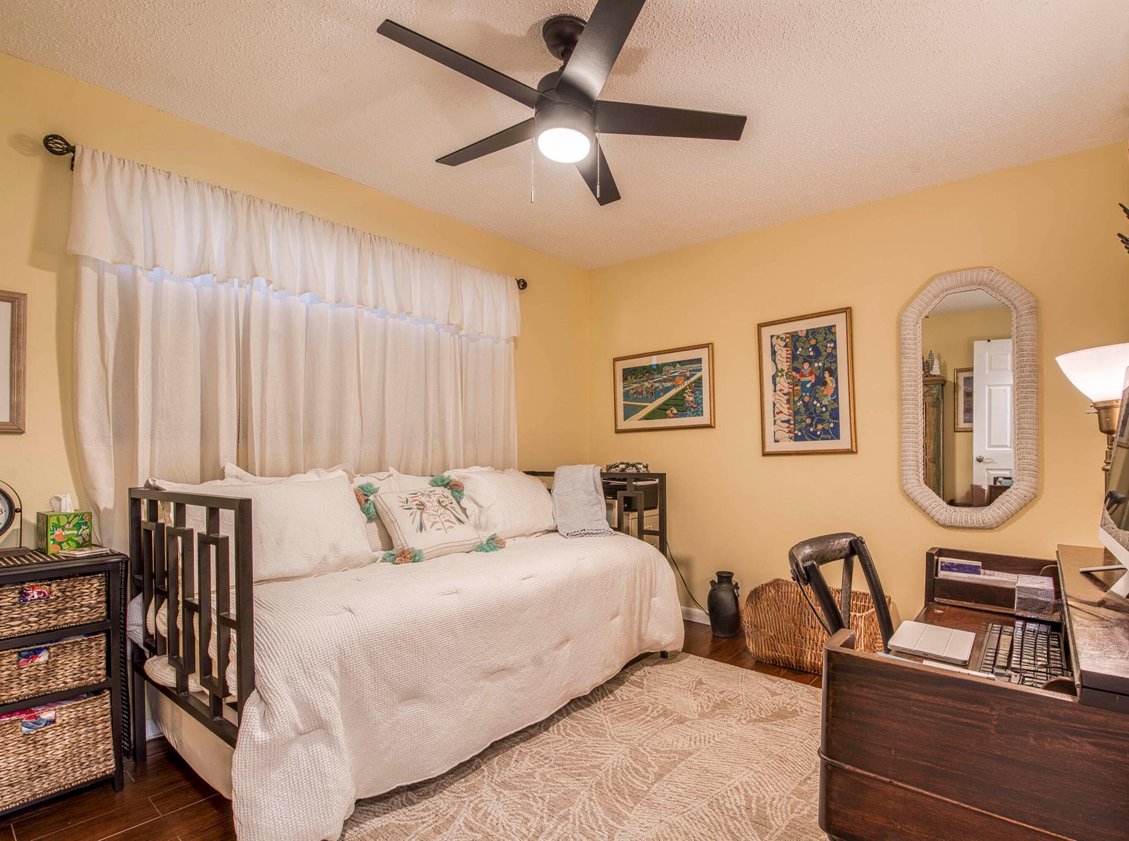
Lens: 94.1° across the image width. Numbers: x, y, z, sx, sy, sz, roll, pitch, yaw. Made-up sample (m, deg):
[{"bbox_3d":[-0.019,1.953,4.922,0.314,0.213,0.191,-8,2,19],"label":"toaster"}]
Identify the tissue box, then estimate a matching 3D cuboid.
[{"bbox_3d":[-1.707,0.374,1.800,0.111,0.129,0.111,0,-1,30],"label":"tissue box"}]

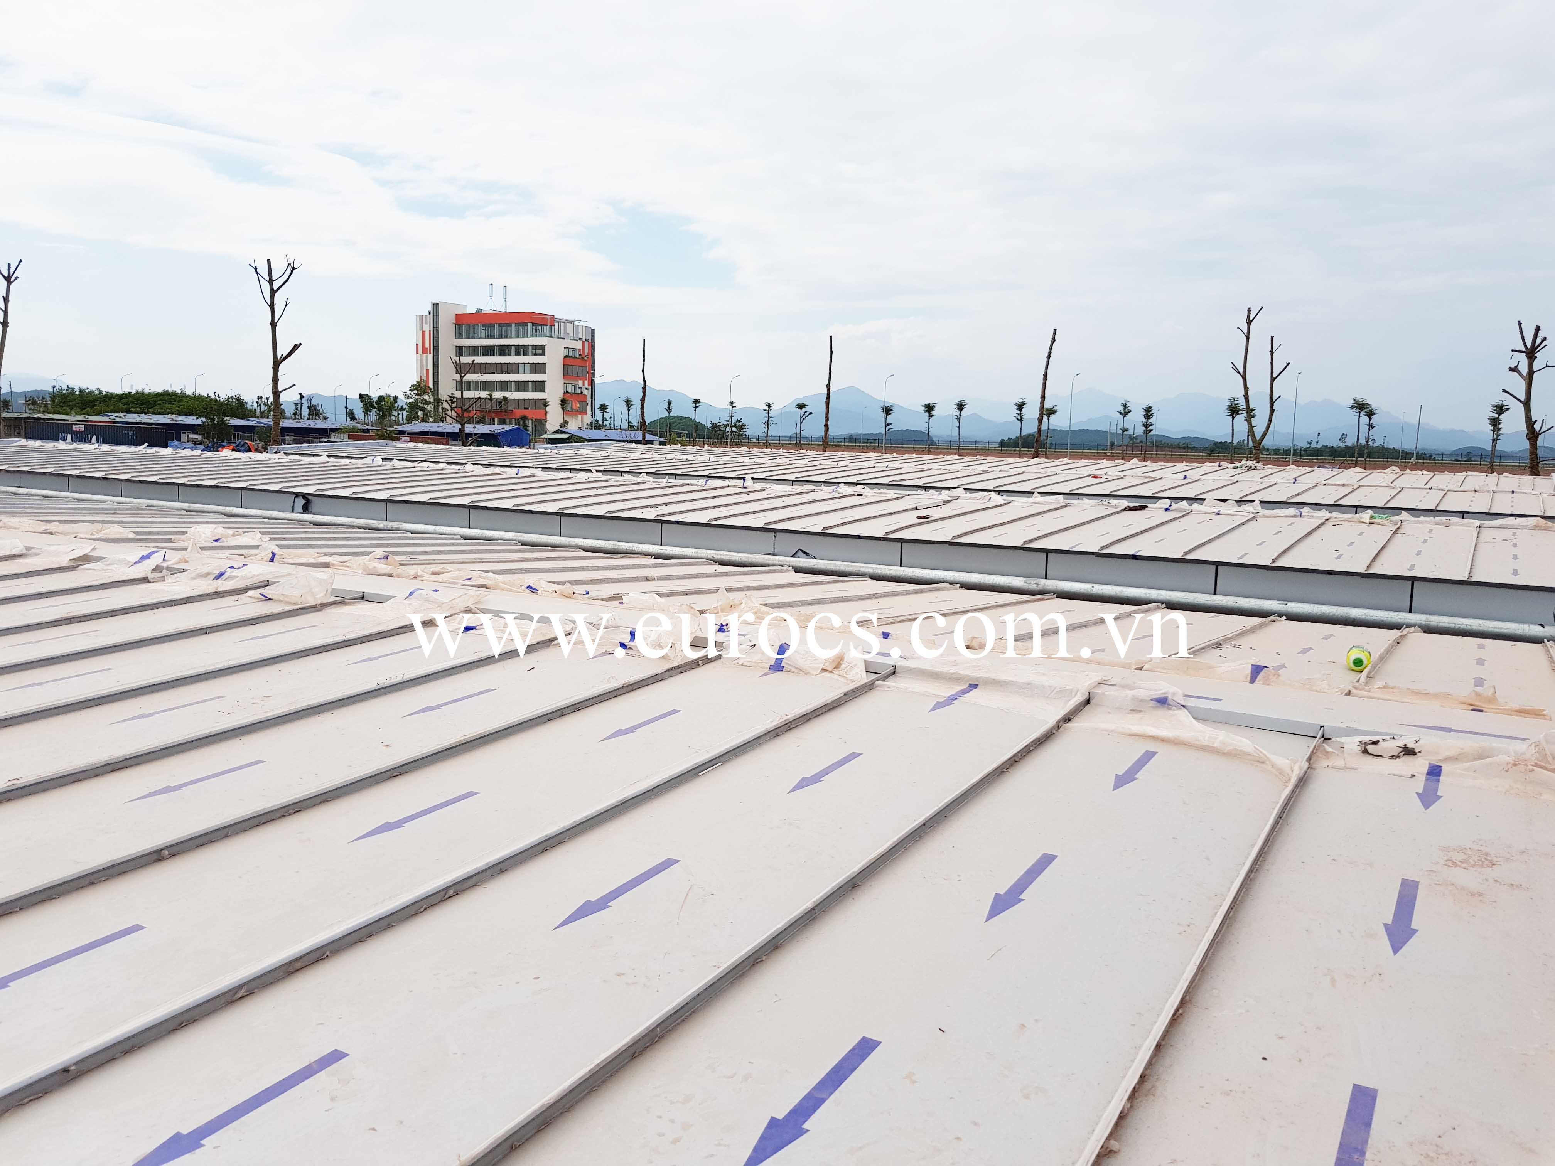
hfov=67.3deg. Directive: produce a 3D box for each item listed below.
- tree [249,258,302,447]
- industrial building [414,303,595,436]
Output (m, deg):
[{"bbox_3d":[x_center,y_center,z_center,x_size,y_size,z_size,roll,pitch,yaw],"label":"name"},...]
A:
[{"bbox_3d":[-26.470,-11.062,61.696,2.690,11.849,2.421,-2,8,-23],"label":"tree"},{"bbox_3d":[-60.605,-45.489,252.698,35.464,27.888,21.055,5,8,26],"label":"industrial building"}]

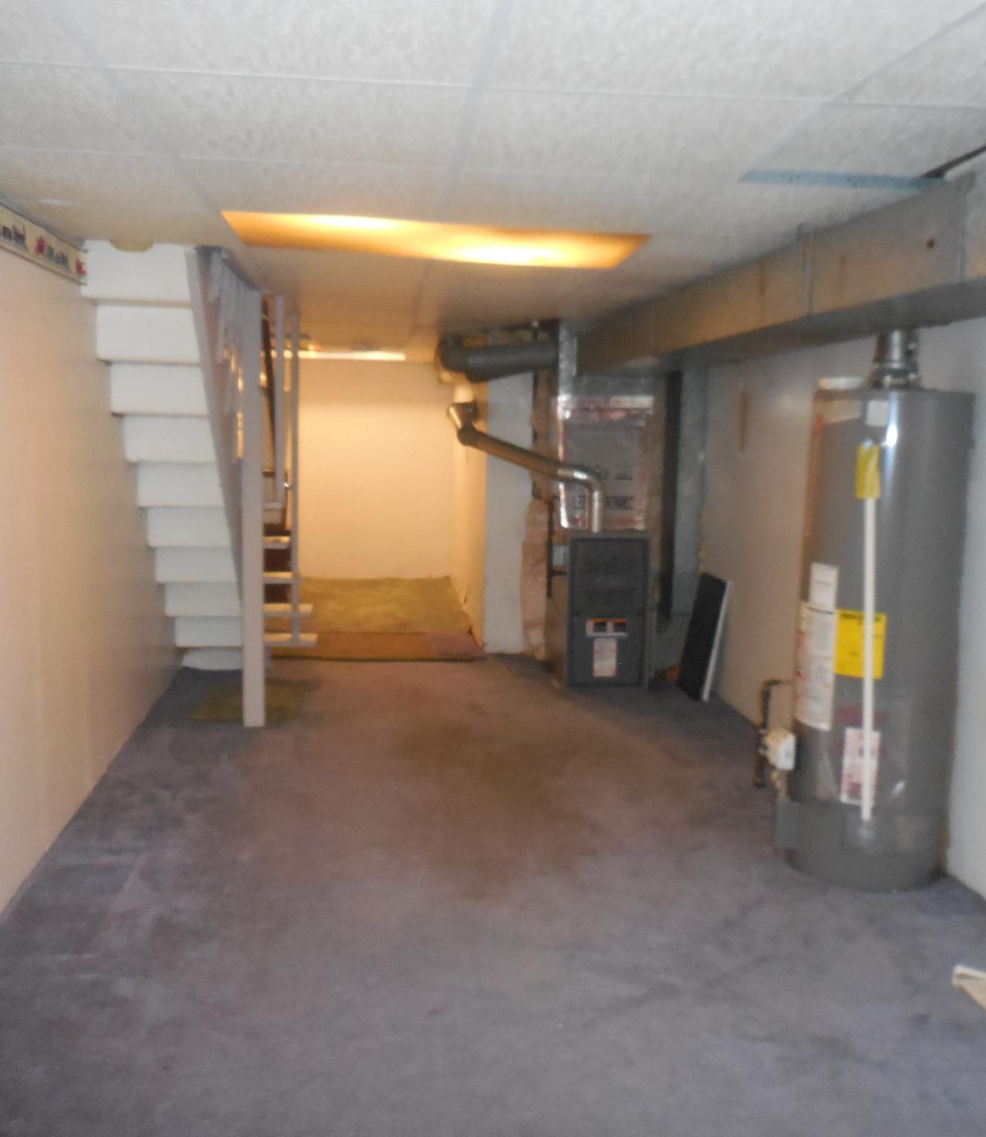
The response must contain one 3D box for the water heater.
[{"bbox_3d":[1.167,0.114,3.344,0.510,1.620,0.480,0,7,-6],"label":"water heater"}]

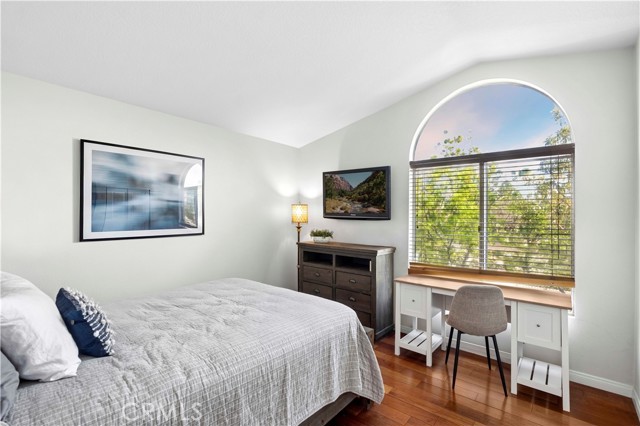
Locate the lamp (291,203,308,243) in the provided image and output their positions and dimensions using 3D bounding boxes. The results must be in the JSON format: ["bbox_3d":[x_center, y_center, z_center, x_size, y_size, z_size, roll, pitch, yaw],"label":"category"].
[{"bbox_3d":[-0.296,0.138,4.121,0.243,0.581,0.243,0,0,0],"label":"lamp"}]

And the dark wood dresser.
[{"bbox_3d":[0.299,0.920,3.633,1.205,1.005,0.450,1,0,39],"label":"dark wood dresser"}]

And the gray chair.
[{"bbox_3d":[1.322,0.999,2.447,0.430,0.869,0.490,0,0,15],"label":"gray chair"}]

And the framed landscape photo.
[{"bbox_3d":[-1.649,-0.185,2.806,0.040,0.858,1.098,1,0,39],"label":"framed landscape photo"}]

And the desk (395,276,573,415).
[{"bbox_3d":[1.422,1.057,2.628,1.337,0.752,0.470,1,0,39],"label":"desk"}]

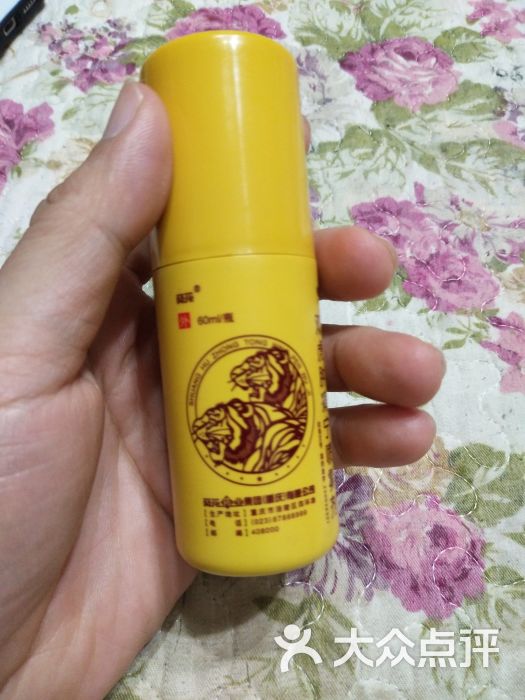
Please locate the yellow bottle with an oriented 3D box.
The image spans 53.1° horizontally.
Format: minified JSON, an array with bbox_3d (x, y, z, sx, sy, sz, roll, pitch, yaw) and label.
[{"bbox_3d":[-0.005,-0.009,0.122,0.038,0.038,0.110,-5,91,-10],"label":"yellow bottle"}]

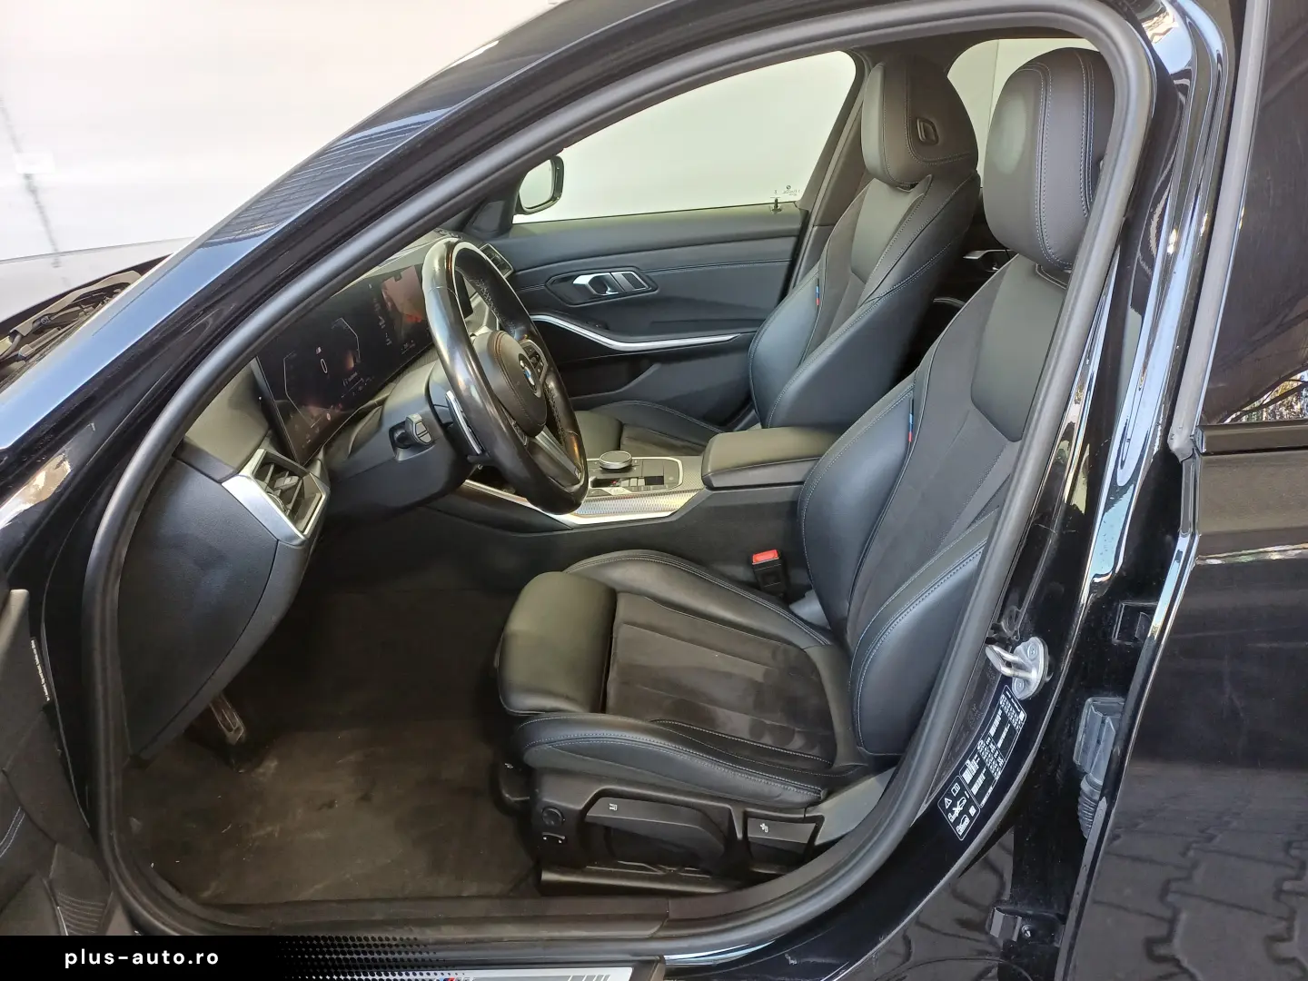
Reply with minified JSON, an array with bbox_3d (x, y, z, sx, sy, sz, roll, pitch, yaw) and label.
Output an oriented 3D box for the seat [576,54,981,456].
[{"bbox_3d":[0.176,-0.358,1.885,0.788,0.920,0.546,-1,23,0],"label":"seat"}]

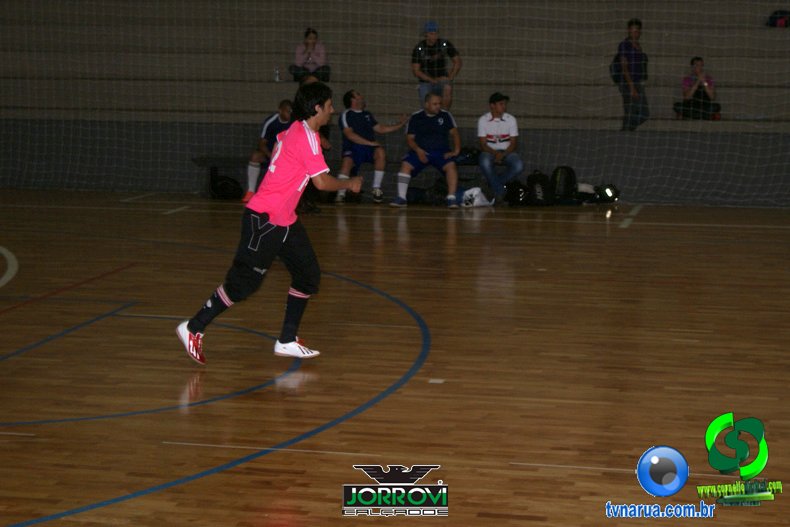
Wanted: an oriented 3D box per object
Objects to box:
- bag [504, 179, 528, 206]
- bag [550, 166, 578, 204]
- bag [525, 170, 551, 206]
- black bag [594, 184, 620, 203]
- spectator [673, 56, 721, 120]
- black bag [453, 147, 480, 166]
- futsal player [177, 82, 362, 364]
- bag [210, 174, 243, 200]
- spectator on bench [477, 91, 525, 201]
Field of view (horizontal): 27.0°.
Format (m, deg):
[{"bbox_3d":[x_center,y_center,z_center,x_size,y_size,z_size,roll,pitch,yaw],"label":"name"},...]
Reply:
[{"bbox_3d":[1.469,-0.867,19.903,0.290,0.330,0.260,2,7,13],"label":"bag"},{"bbox_3d":[2.051,-0.930,19.920,0.330,0.460,0.250,1,7,7],"label":"bag"},{"bbox_3d":[1.744,-0.910,19.867,0.310,0.430,0.230,1,7,5],"label":"bag"},{"bbox_3d":[2.588,-0.826,20.050,0.330,0.220,0.250,2,7,13],"label":"black bag"},{"bbox_3d":[3.884,-2.279,21.202,0.600,0.820,0.600,2,7,10],"label":"spectator"},{"bbox_3d":[0.879,-1.326,20.236,0.360,0.240,0.260,2,7,13],"label":"black bag"},{"bbox_3d":[-0.714,-0.230,9.292,0.930,1.600,0.540,-2,7,-18],"label":"futsal player"},{"bbox_3d":[-2.101,-0.966,20.585,0.380,0.300,0.280,2,7,13],"label":"bag"},{"bbox_3d":[1.278,-1.376,19.935,0.560,1.320,0.700,1,7,4],"label":"spectator on bench"}]

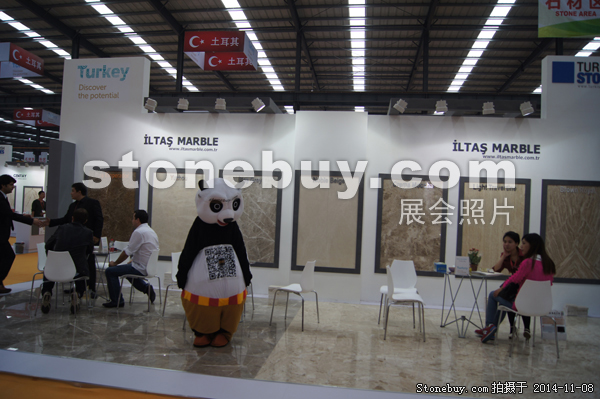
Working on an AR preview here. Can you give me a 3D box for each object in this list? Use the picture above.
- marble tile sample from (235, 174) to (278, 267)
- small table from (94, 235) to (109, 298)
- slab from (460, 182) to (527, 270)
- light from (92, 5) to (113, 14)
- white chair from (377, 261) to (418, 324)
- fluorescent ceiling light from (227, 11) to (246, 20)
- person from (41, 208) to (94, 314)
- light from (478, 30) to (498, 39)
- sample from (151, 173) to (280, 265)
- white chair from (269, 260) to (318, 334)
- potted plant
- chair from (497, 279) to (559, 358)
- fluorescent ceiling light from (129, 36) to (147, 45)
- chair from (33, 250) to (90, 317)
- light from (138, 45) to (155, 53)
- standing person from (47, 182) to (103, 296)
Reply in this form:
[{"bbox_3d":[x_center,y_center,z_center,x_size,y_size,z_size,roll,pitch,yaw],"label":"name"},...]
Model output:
[{"bbox_3d":[-0.821,0.292,7.147,0.985,1.470,0.050,2,-1,7],"label":"marble tile sample"},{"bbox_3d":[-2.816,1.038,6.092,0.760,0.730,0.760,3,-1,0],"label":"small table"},{"bbox_3d":[2.888,0.434,6.714,0.985,1.470,0.050,2,-1,7],"label":"slab"},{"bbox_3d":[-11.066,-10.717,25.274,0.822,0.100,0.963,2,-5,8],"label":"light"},{"bbox_3d":[1.335,1.231,5.953,0.500,0.810,0.530,2,-1,21],"label":"white chair"},{"bbox_3d":[-3.779,-11.125,27.183,0.960,0.080,1.380,2,-5,8],"label":"fluorescent ceiling light"},{"bbox_3d":[-2.906,0.760,5.694,0.560,1.300,0.730,2,0,8],"label":"person"},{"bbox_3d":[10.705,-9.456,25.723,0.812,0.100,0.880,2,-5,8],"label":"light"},{"bbox_3d":[-1.401,0.270,7.215,2.120,1.470,0.050,2,-1,7],"label":"sample"},{"bbox_3d":[-0.047,1.140,5.499,0.490,0.790,0.480,2,0,23],"label":"white chair"},{"bbox_3d":[2.188,0.751,5.600,0.160,0.275,0.160,3,-1,0],"label":"potted plant"},{"bbox_3d":[2.459,1.253,4.882,0.520,0.810,0.530,3,-1,-1],"label":"chair"},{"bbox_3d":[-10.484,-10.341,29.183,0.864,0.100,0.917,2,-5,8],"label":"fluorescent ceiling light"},{"bbox_3d":[-2.958,1.029,5.648,0.520,0.800,0.530,3,-1,-3],"label":"chair"},{"bbox_3d":[-11.226,-11.043,32.881,0.960,0.080,1.380,2,-5,8],"label":"light"},{"bbox_3d":[-3.365,0.587,6.748,0.720,1.690,0.580,3,-1,-28],"label":"standing person"}]

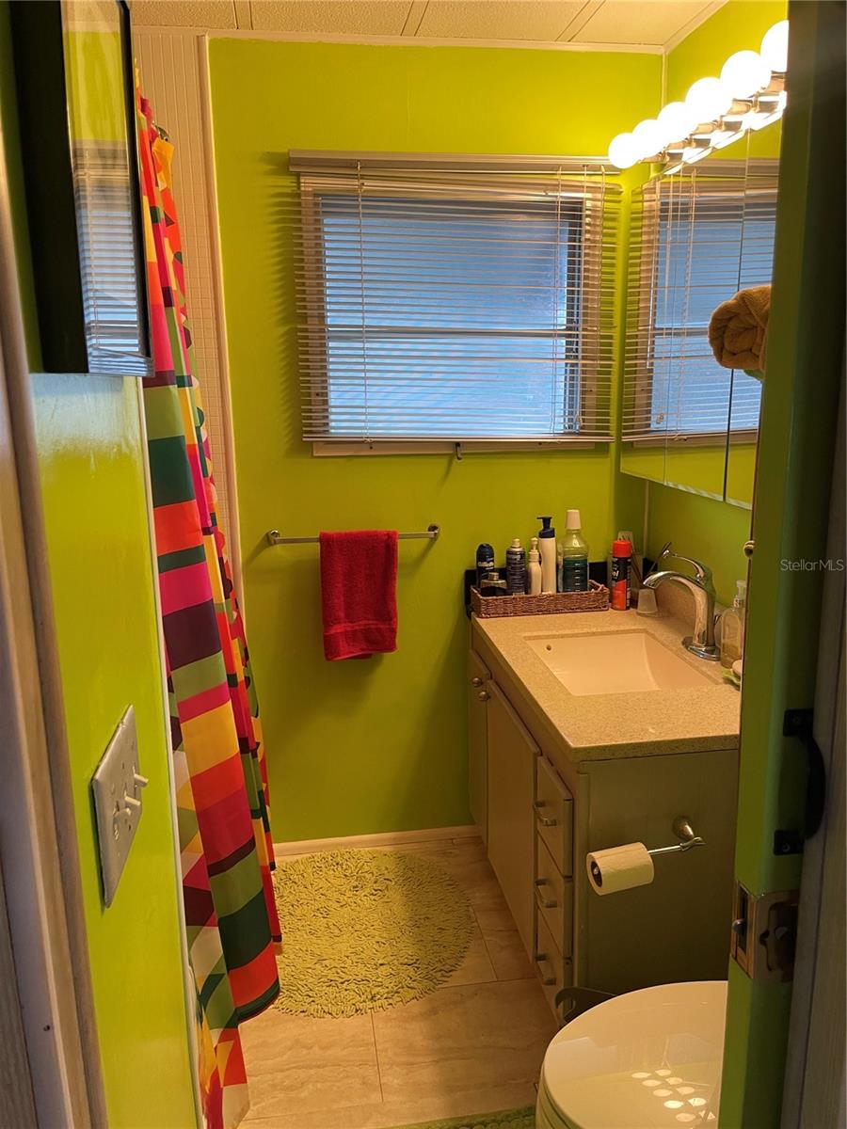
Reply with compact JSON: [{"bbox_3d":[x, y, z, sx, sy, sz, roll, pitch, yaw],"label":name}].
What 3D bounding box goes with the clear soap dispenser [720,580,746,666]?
[{"bbox_3d":[0.723,0.134,1.959,0.060,0.206,0.056,-3,12,-8],"label":"clear soap dispenser"}]

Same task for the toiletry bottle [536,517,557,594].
[{"bbox_3d":[0.351,-0.008,2.401,0.060,0.261,0.049,-3,13,-8],"label":"toiletry bottle"}]

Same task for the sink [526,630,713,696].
[{"bbox_3d":[0.447,0.294,2.004,0.345,0.145,0.430,-3,13,-8],"label":"sink"}]

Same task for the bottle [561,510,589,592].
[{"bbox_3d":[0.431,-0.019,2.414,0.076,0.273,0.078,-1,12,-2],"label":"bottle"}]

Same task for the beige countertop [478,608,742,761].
[{"bbox_3d":[0.467,0.228,2.016,0.548,0.030,0.944,-3,13,-8],"label":"beige countertop"}]

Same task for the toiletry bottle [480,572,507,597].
[{"bbox_3d":[0.203,0.081,2.433,0.074,0.117,0.040,-3,12,-8],"label":"toiletry bottle"}]

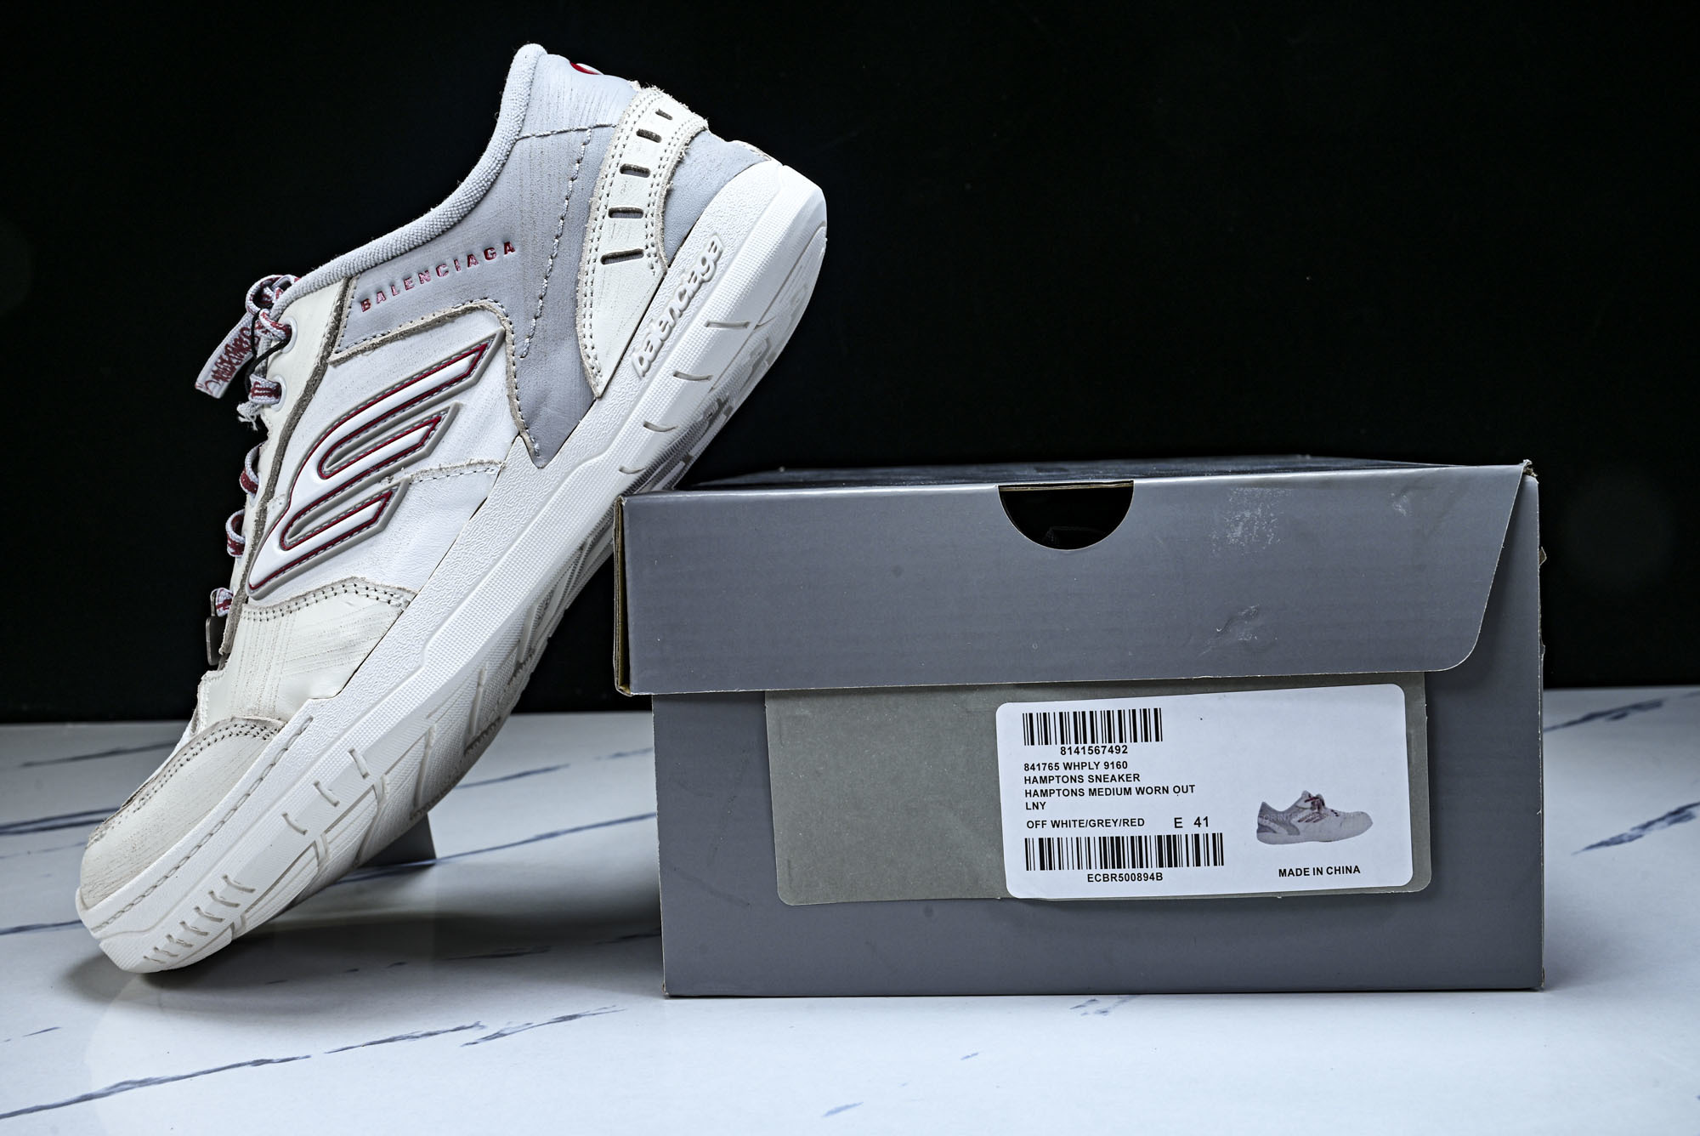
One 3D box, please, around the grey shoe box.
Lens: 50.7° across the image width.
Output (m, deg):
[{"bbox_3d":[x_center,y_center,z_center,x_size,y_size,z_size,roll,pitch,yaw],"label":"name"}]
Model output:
[{"bbox_3d":[0.070,0.032,0.602,0.224,0.128,0.323,-2,4,5],"label":"grey shoe box"}]

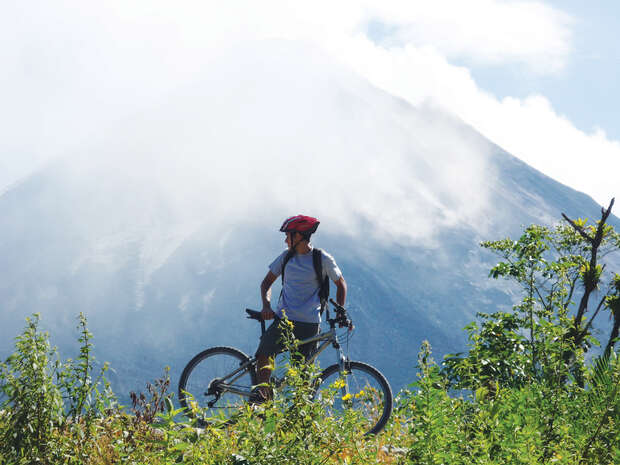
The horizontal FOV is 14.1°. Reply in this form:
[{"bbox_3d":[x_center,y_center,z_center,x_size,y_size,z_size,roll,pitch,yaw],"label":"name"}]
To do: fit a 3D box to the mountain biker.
[{"bbox_3d":[-0.077,0.700,20.400,0.710,1.700,0.520,-1,-4,19],"label":"mountain biker"}]

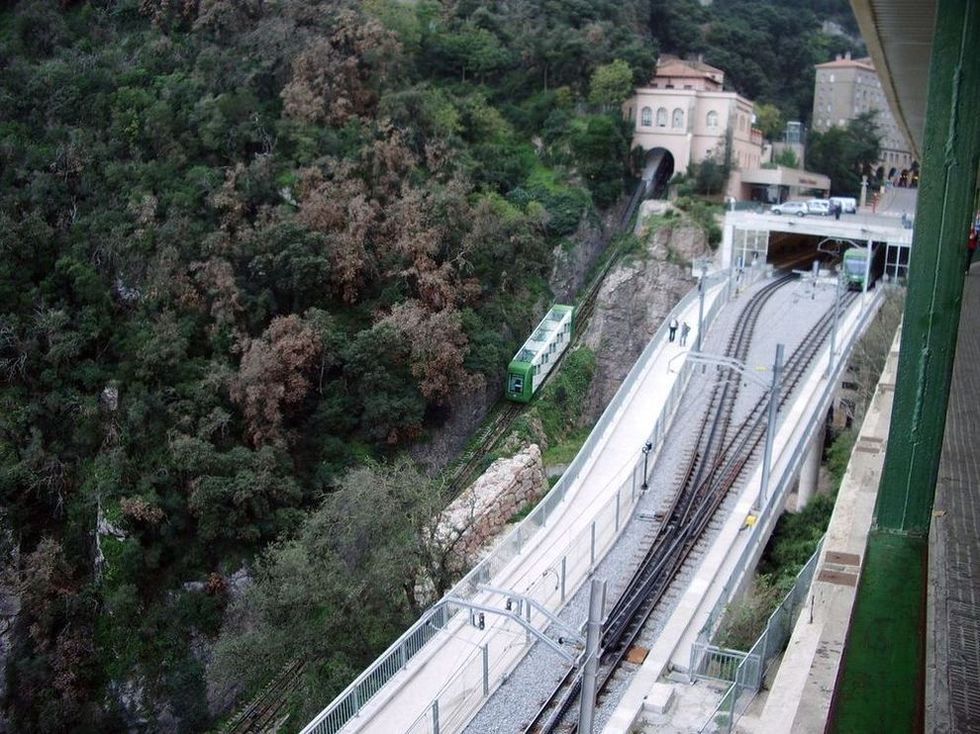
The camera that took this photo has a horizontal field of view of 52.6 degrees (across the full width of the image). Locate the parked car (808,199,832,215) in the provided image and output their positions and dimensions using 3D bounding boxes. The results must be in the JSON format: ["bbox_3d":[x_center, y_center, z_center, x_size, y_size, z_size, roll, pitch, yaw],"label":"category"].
[{"bbox_3d":[37.073,-18.244,113.500,4.100,1.680,1.700,10,14,31],"label":"parked car"}]

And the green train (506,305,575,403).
[{"bbox_3d":[5.500,-1.570,103.500,2.400,3.200,11.800,9,41,28],"label":"green train"}]

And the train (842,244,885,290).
[{"bbox_3d":[40.776,-11.762,107.605,2.600,3.800,28.000,7,13,22],"label":"train"}]

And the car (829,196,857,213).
[{"bbox_3d":[41.170,-19.043,117.000,4.200,1.820,1.750,12,16,39],"label":"car"}]

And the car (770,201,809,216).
[{"bbox_3d":[33.320,-17.548,110.000,4.000,1.480,1.680,9,14,29],"label":"car"}]

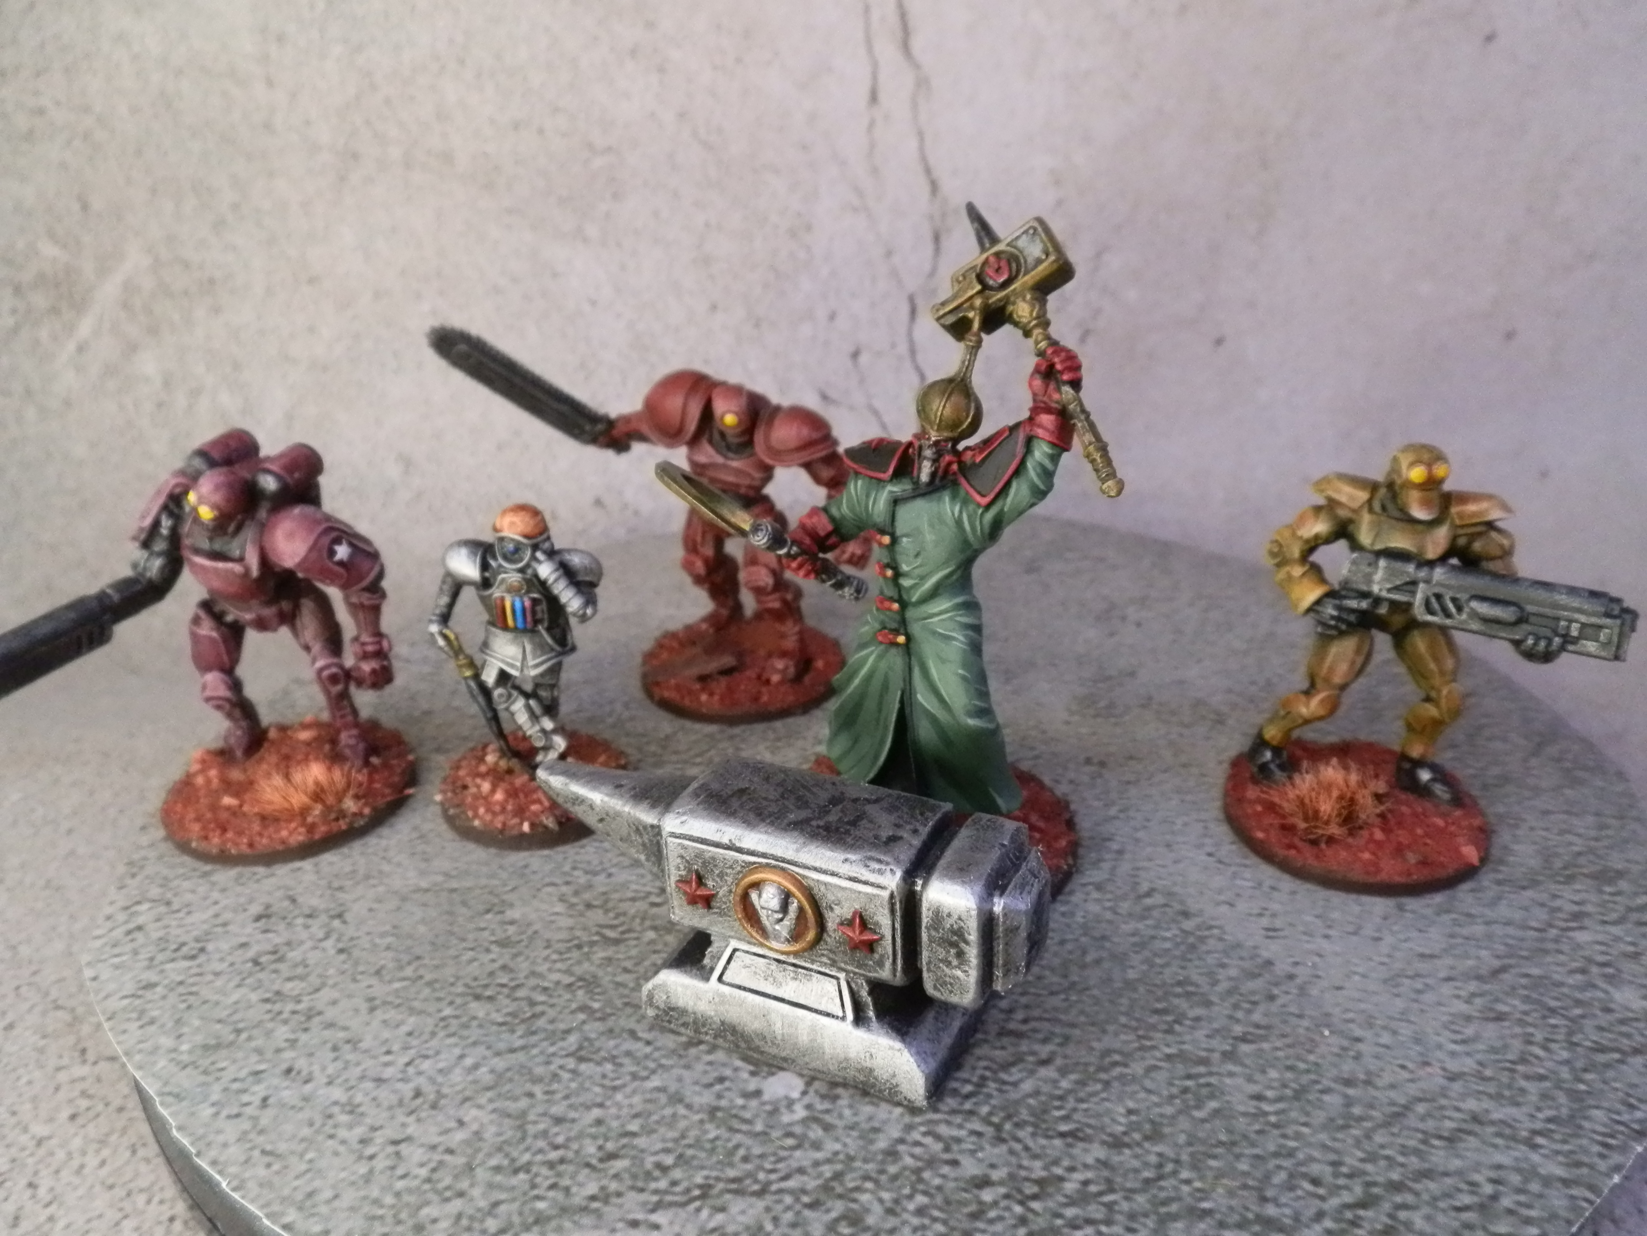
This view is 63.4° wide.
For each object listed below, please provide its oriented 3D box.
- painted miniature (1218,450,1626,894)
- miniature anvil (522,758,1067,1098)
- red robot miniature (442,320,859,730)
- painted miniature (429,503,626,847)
[{"bbox_3d":[0.070,0.003,0.158,0.037,0.051,0.031,4,26,9],"label":"painted miniature"},{"bbox_3d":[-0.005,0.029,0.135,0.056,0.024,0.017,10,27,21],"label":"miniature anvil"},{"bbox_3d":[-0.023,-0.015,0.194,0.060,0.054,0.032,-2,25,-4],"label":"red robot miniature"},{"bbox_3d":[-0.037,0.005,0.166,0.024,0.041,0.024,-3,25,-5],"label":"painted miniature"}]

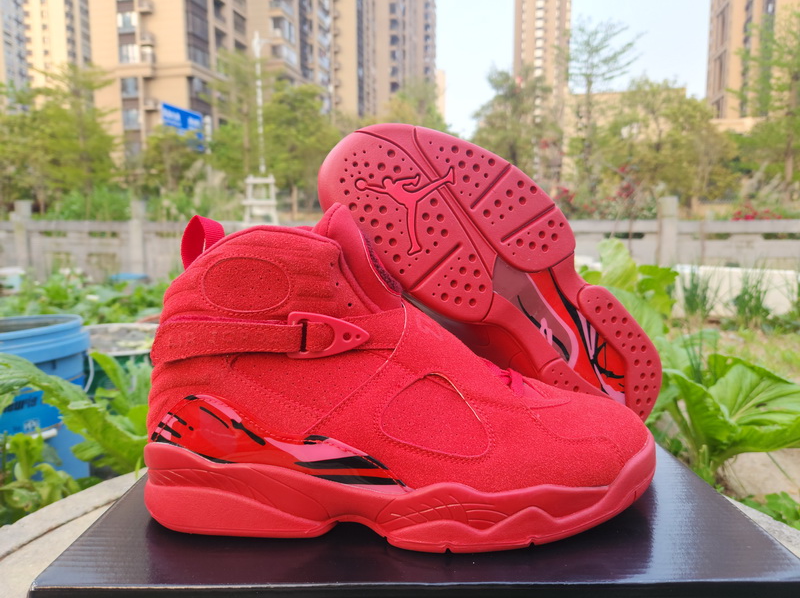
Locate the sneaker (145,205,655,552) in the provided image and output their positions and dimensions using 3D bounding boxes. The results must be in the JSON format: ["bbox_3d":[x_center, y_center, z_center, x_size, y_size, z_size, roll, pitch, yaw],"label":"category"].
[{"bbox_3d":[0.000,0.035,0.305,0.297,0.170,0.109,0,8,0],"label":"sneaker"}]

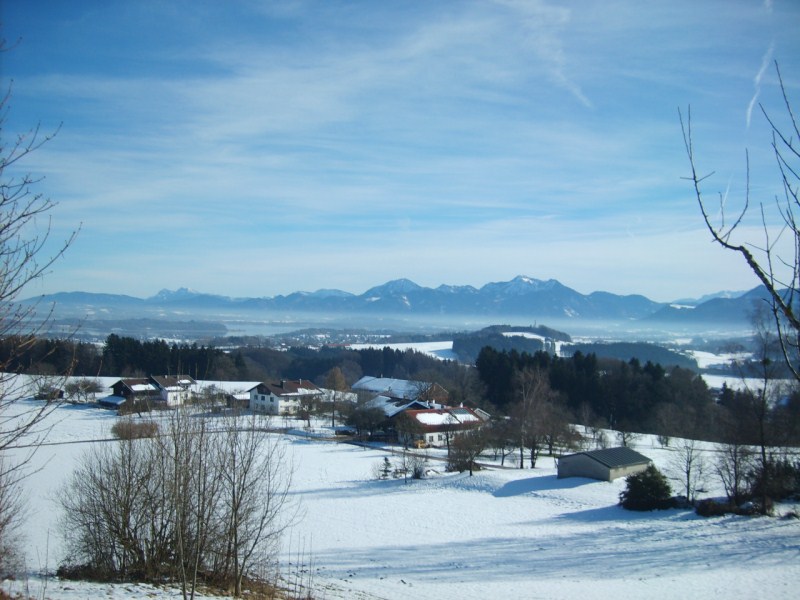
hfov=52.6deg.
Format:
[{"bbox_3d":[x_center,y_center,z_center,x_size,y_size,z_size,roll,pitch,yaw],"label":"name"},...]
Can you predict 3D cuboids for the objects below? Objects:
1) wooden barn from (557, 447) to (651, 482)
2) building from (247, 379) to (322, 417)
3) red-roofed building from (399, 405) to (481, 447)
[{"bbox_3d":[43.974,35.101,172.943,15.200,5.851,13.000,2,-1,-41],"label":"wooden barn"},{"bbox_3d":[-34.905,29.556,247.751,16.900,8.760,16.000,2,-1,-45],"label":"building"},{"bbox_3d":[9.873,33.198,214.757,20.800,7.708,15.000,2,-1,-36],"label":"red-roofed building"}]

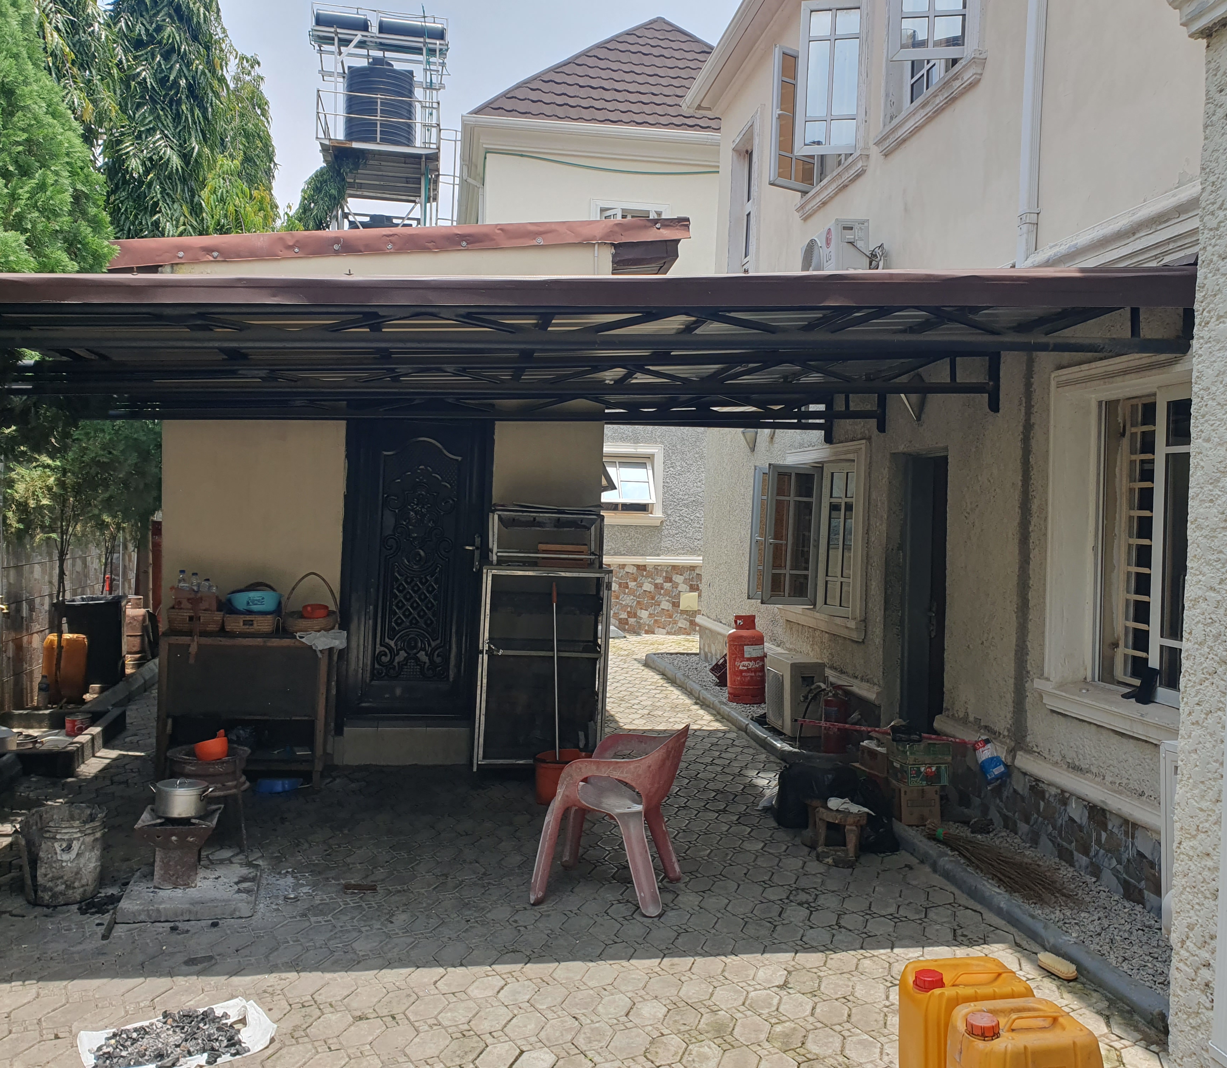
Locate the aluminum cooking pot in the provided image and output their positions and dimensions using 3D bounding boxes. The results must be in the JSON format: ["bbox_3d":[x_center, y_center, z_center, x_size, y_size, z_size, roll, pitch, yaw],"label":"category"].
[{"bbox_3d":[-1.780,1.075,4.414,0.265,0.133,0.213,2,1,16],"label":"aluminum cooking pot"}]

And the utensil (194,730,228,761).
[{"bbox_3d":[-1.934,1.030,5.180,0.165,0.125,0.200,-15,-8,26],"label":"utensil"}]

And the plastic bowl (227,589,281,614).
[{"bbox_3d":[-2.164,0.408,6.478,0.335,0.135,0.335,2,1,-9],"label":"plastic bowl"}]

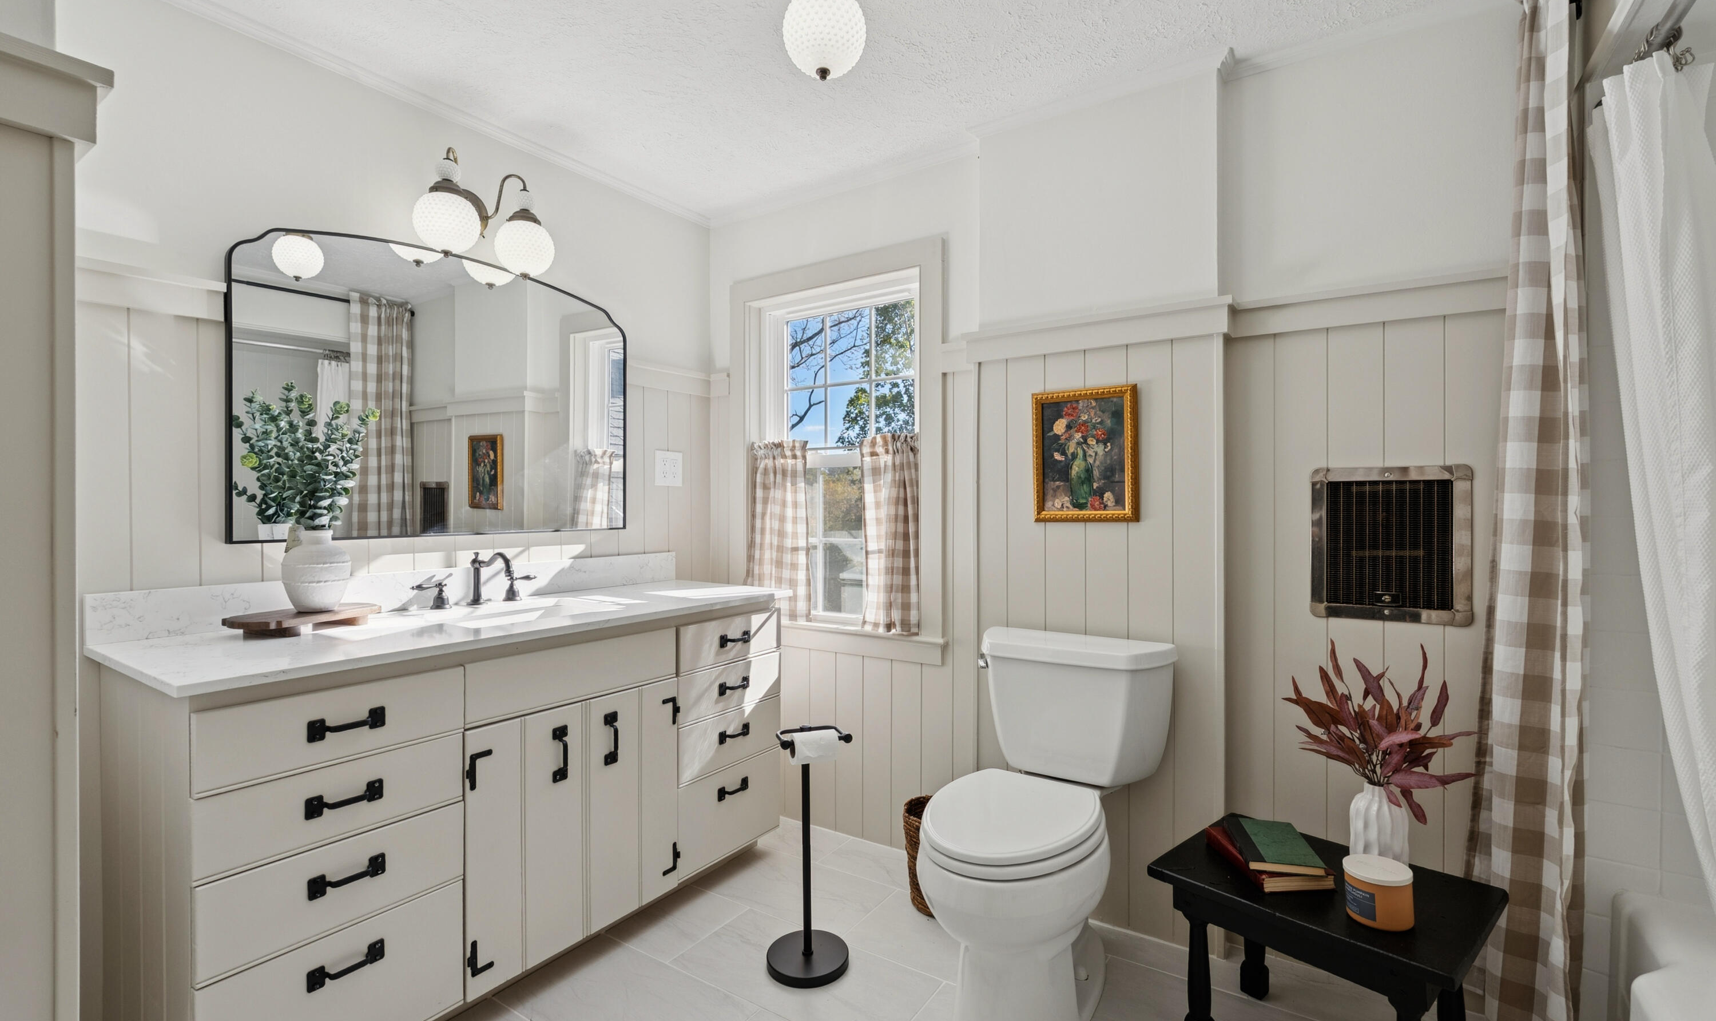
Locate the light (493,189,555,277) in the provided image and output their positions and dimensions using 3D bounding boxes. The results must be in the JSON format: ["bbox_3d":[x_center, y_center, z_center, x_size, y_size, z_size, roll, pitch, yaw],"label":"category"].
[{"bbox_3d":[-0.934,-0.779,2.142,0.154,0.248,0.154,0,0,32],"label":"light"}]

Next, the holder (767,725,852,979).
[{"bbox_3d":[-0.120,0.813,1.843,0.197,0.580,0.215,0,0,-19],"label":"holder"}]

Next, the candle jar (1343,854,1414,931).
[{"bbox_3d":[0.950,0.695,1.391,0.103,0.089,0.103,0,0,0],"label":"candle jar"}]

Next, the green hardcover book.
[{"bbox_3d":[0.866,0.701,1.595,0.138,0.019,0.217,0,0,14],"label":"green hardcover book"}]

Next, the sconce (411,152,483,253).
[{"bbox_3d":[-1.065,-0.796,1.970,0.165,0.263,0.155,0,0,32],"label":"sconce"}]

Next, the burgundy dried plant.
[{"bbox_3d":[1.041,0.445,1.520,0.330,0.360,0.300,0,0,32],"label":"burgundy dried plant"}]

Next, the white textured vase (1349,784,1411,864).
[{"bbox_3d":[1.047,0.645,1.530,0.099,0.187,0.099,0,0,32],"label":"white textured vase"}]

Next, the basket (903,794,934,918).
[{"bbox_3d":[0.226,0.964,2.126,0.200,0.275,0.200,0,0,32],"label":"basket"}]

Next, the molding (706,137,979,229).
[{"bbox_3d":[-0.089,-1.091,2.588,1.154,0.030,0.030,0,0,32],"label":"molding"}]

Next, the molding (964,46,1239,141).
[{"bbox_3d":[0.611,-1.090,2.027,0.688,0.030,0.030,0,0,32],"label":"molding"}]

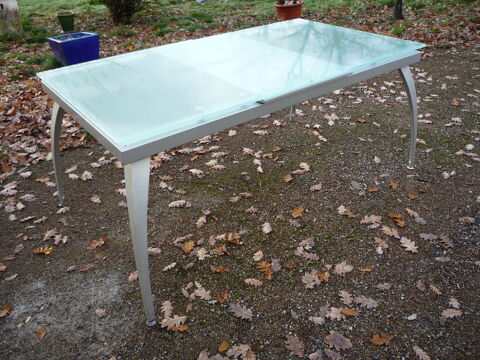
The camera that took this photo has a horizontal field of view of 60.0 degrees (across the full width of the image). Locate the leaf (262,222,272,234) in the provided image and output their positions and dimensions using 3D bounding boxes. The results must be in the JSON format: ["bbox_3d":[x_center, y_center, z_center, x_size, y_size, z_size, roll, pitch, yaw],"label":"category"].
[{"bbox_3d":[0.139,0.249,2.159,0.048,0.016,0.092,-1,32,0],"label":"leaf"}]

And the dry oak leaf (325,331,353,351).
[{"bbox_3d":[0.364,0.600,1.541,0.096,0.018,0.064,16,36,25],"label":"dry oak leaf"}]

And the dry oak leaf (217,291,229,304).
[{"bbox_3d":[-0.073,0.499,1.772,0.046,0.016,0.063,-7,33,-9],"label":"dry oak leaf"}]

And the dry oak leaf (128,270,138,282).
[{"bbox_3d":[-0.476,0.435,1.882,0.042,0.025,0.078,11,34,18],"label":"dry oak leaf"}]

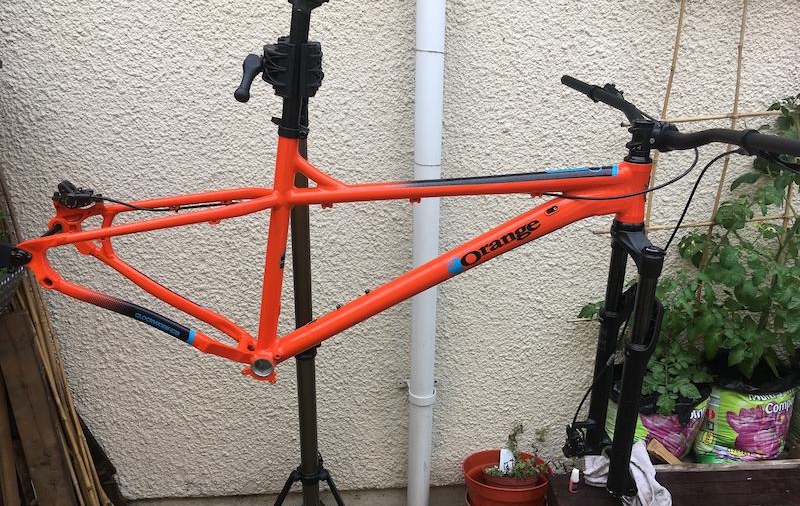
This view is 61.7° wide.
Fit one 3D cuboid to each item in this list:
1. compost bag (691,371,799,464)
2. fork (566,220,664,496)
[{"bbox_3d":[1.008,0.432,1.960,0.245,0.230,0.240,-5,21,-16],"label":"compost bag"},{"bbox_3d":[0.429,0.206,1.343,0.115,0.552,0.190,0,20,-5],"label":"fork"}]

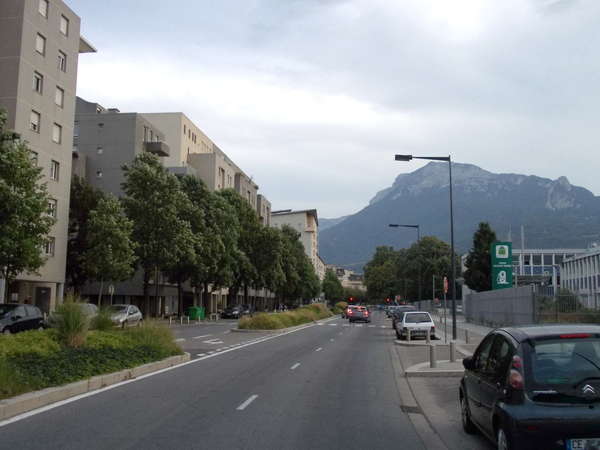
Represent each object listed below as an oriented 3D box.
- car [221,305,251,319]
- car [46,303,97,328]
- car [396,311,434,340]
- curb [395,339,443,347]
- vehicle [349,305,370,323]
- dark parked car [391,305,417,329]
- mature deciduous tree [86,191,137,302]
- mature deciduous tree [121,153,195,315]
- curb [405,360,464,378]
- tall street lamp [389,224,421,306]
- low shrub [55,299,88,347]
[{"bbox_3d":[-7.125,9.684,73.263,1.750,1.480,4.200,0,-7,7],"label":"car"},{"bbox_3d":[-12.475,5.004,35.264,1.740,1.500,4.200,0,-7,7],"label":"car"},{"bbox_3d":[5.832,5.129,33.510,1.620,1.380,3.700,0,-7,6],"label":"car"},{"bbox_3d":[4.971,4.935,27.651,2.100,0.140,2.300,-1,-7,6],"label":"curb"},{"bbox_3d":[5.611,8.407,62.161,1.750,1.500,4.200,-1,-7,6],"label":"vehicle"},{"bbox_3d":[7.405,6.653,46.561,1.740,1.520,4.200,0,-7,7],"label":"dark parked car"},{"bbox_3d":[-13.392,2.442,46.550,3.900,9.200,3.900,-1,-7,6],"label":"mature deciduous tree"},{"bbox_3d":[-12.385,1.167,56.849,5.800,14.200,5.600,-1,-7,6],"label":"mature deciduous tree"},{"bbox_3d":[3.579,3.587,16.488,2.000,0.140,3.100,-1,-7,6],"label":"curb"},{"bbox_3d":[8.678,4.132,54.846,2.600,8.300,0.320,0,-7,7],"label":"tall street lamp"},{"bbox_3d":[-6.029,2.633,17.381,0.950,1.380,0.950,-1,-7,6],"label":"low shrub"}]

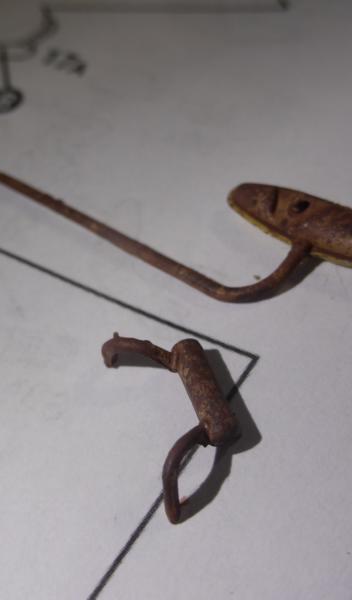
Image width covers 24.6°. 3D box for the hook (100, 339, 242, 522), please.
[{"bbox_3d":[0.000,0.011,0.085,0.011,0.005,0.022,-20,51,-9],"label":"hook"}]

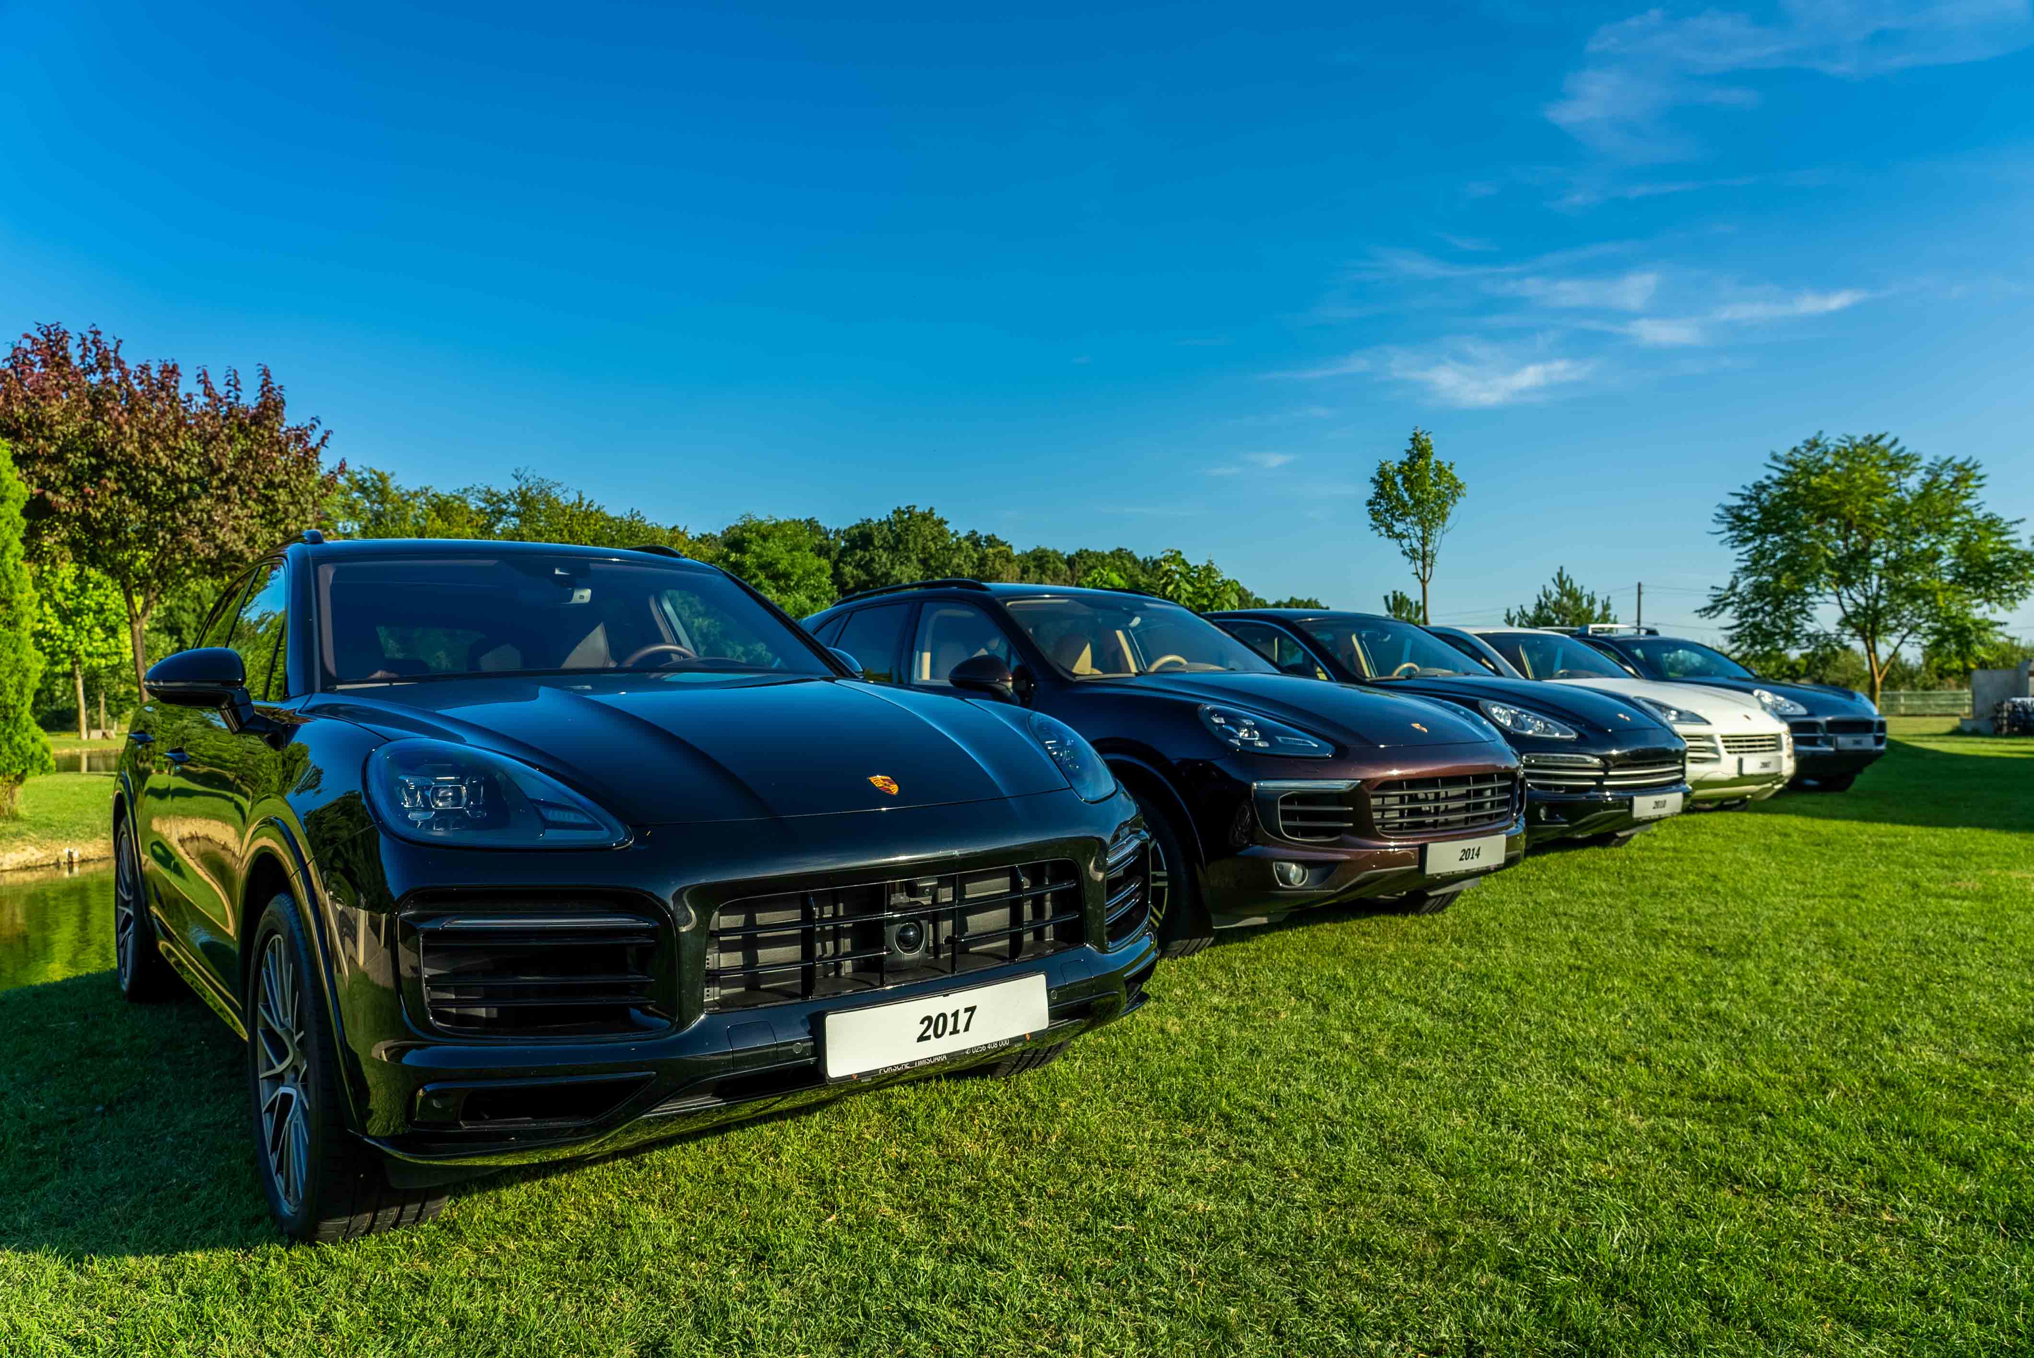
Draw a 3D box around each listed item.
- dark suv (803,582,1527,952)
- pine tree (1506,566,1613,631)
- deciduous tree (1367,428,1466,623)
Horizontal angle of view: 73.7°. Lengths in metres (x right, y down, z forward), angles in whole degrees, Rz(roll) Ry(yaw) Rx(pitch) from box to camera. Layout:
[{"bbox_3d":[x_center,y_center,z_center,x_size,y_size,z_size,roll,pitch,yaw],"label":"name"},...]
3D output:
[{"bbox_3d":[0.275,0.320,7.219,2.030,1.700,4.865,0,-1,-37],"label":"dark suv"},{"bbox_3d":[12.862,-0.709,31.982,2.900,3.900,2.900,-1,-1,0],"label":"pine tree"},{"bbox_3d":[8.290,-1.950,27.971,2.050,6.430,2.050,-1,-1,0],"label":"deciduous tree"}]

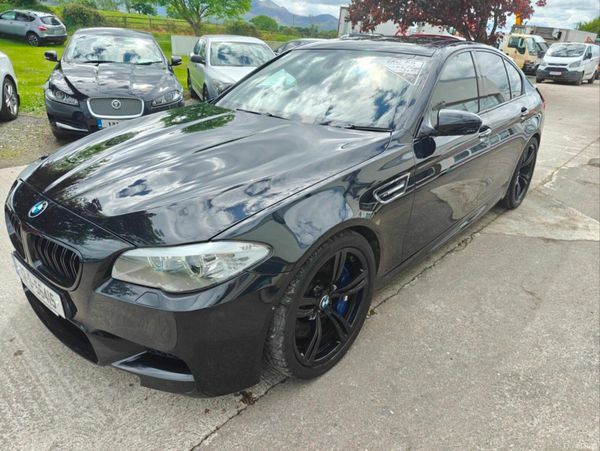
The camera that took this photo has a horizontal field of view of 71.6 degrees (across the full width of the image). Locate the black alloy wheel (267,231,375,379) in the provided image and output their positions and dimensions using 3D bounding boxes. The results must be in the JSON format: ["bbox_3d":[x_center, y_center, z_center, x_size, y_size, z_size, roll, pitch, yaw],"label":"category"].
[{"bbox_3d":[0.064,0.325,1.887,0.270,0.690,0.690,19,29,38],"label":"black alloy wheel"}]

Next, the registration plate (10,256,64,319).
[{"bbox_3d":[-1.098,0.246,1.752,0.520,0.112,0.020,19,30,38],"label":"registration plate"}]

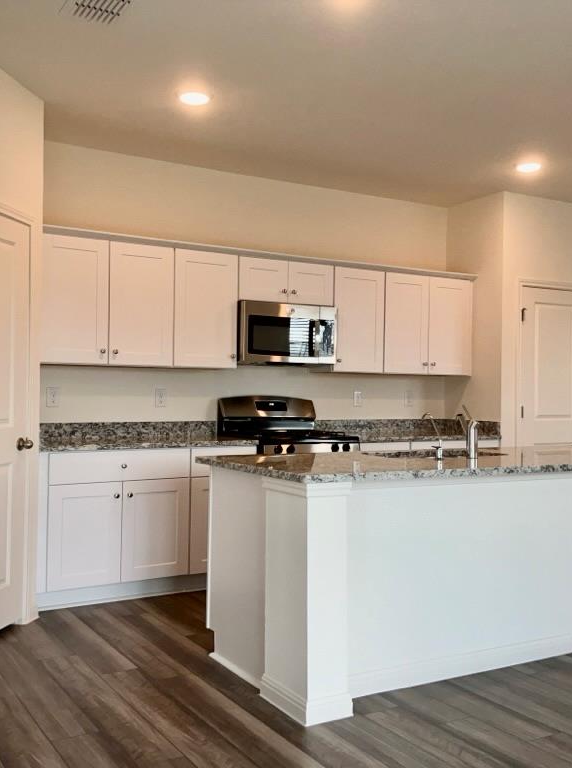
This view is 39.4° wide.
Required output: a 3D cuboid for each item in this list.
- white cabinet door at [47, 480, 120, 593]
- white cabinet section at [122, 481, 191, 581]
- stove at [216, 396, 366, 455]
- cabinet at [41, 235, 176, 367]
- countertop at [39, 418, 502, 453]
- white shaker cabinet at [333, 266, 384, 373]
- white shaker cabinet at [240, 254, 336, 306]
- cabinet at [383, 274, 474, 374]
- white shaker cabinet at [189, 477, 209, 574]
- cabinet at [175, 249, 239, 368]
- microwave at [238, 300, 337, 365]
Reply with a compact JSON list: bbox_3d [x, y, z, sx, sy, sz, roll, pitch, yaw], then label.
[{"bbox_3d":[-1.105,0.831,4.400,0.409,0.567,0.022,1,-1,-31],"label":"white cabinet door"},{"bbox_3d":[-0.749,0.838,4.610,0.412,0.567,0.022,1,-1,-31],"label":"white cabinet section"},{"bbox_3d":[0.014,0.679,5.386,0.765,1.193,0.696,1,-1,-30],"label":"stove"},{"bbox_3d":[-1.137,-0.485,4.912,0.836,0.750,0.325,1,-1,-31],"label":"cabinet"},{"bbox_3d":[-0.011,0.330,5.416,3.417,0.137,0.646,1,-1,-30],"label":"countertop"},{"bbox_3d":[0.452,-0.453,5.877,0.447,0.748,0.323,1,-1,-30],"label":"white shaker cabinet"},{"bbox_3d":[-0.066,-0.691,5.581,0.755,0.294,0.323,1,-1,-30],"label":"white shaker cabinet"},{"bbox_3d":[1.010,-0.442,6.179,0.860,0.750,0.325,1,-1,-31],"label":"cabinet"},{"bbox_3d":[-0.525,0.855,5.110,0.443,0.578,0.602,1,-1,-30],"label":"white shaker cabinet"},{"bbox_3d":[-0.510,-0.474,5.109,0.442,0.738,0.022,1,-1,-31],"label":"cabinet"},{"bbox_3d":[-0.053,-0.336,5.545,0.755,0.409,0.393,1,-1,-30],"label":"microwave"}]

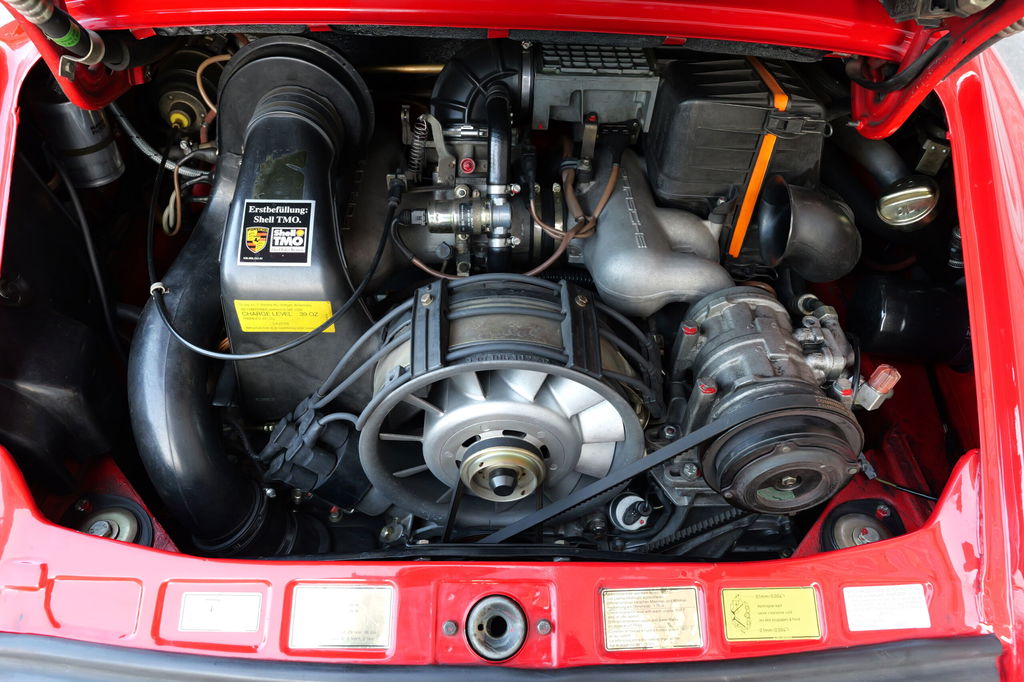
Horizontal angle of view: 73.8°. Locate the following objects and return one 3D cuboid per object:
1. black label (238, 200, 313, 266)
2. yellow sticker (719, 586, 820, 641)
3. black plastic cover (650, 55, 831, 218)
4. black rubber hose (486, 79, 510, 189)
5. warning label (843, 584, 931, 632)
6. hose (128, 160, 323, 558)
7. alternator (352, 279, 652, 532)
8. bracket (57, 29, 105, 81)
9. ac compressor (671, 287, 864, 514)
[{"bbox_3d":[-0.240,-0.111,0.700,0.073,0.002,0.071,1,78,0],"label":"black label"},{"bbox_3d":[0.238,0.250,0.625,0.085,0.002,0.044,-1,74,-2],"label":"yellow sticker"},{"bbox_3d":[0.259,-0.251,0.827,0.185,0.125,0.165,-1,46,-4],"label":"black plastic cover"},{"bbox_3d":[-0.016,-0.226,0.750,0.026,0.118,0.040,1,9,-3],"label":"black rubber hose"},{"bbox_3d":[0.347,0.246,0.630,0.075,0.002,0.037,-1,74,-2],"label":"warning label"},{"bbox_3d":[-0.310,0.017,0.740,0.190,0.130,0.420,0,87,-3],"label":"hose"},{"bbox_3d":[-0.010,0.086,0.685,0.285,0.285,0.155,1,46,-3],"label":"alternator"},{"bbox_3d":[-0.443,-0.294,0.700,0.022,0.035,0.056,40,84,-15],"label":"bracket"},{"bbox_3d":[0.233,0.065,0.651,0.160,0.155,0.175,1,46,-3],"label":"ac compressor"}]

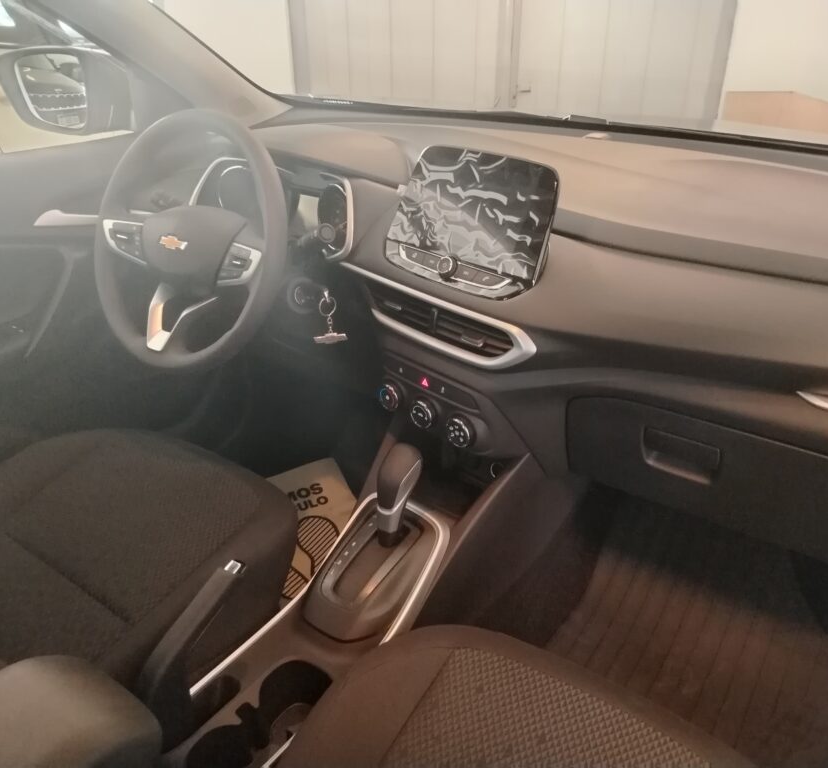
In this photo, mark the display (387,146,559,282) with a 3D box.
[{"bbox_3d":[0.076,-0.224,0.954,0.230,0.158,0.035,21,6,39],"label":"display"}]

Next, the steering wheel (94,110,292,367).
[{"bbox_3d":[-0.325,-0.207,1.030,0.370,0.370,0.095,14,5,29],"label":"steering wheel"}]

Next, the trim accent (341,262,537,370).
[{"bbox_3d":[0.018,-0.096,0.982,0.350,0.090,0.040,20,9,38],"label":"trim accent"}]

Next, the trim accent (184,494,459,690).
[{"bbox_3d":[-0.103,0.275,0.891,0.152,0.070,0.385,14,37,30],"label":"trim accent"}]

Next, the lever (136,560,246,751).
[{"bbox_3d":[-0.251,0.292,0.765,0.043,0.065,0.225,14,50,30],"label":"lever"}]

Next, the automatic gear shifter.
[{"bbox_3d":[-0.025,0.150,0.970,0.045,0.140,0.056,14,18,30],"label":"automatic gear shifter"}]

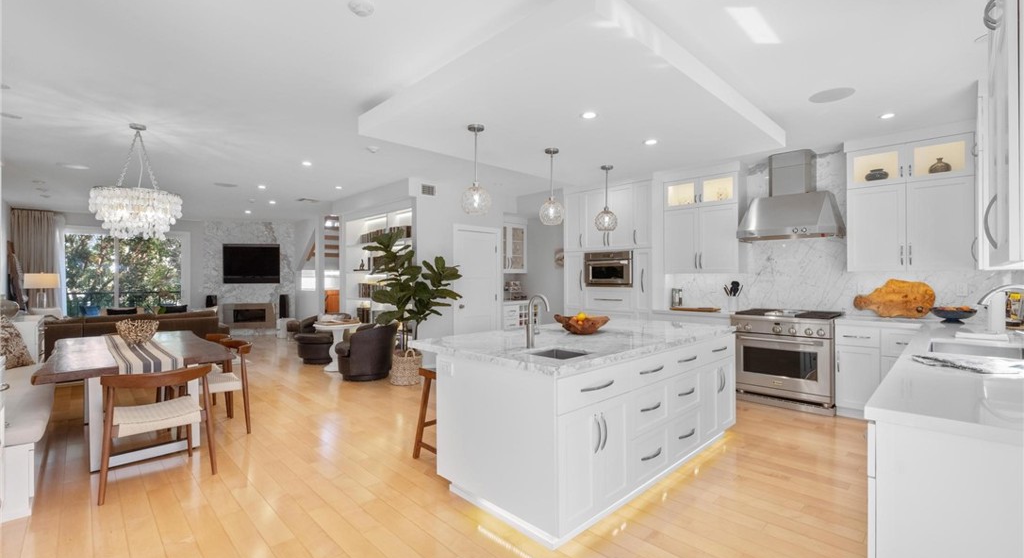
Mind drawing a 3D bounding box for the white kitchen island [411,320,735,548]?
[{"bbox_3d":[0.634,0.864,3.264,1.230,0.905,2.460,0,0,45],"label":"white kitchen island"}]

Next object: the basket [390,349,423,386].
[{"bbox_3d":[-1.345,1.104,5.450,0.390,0.430,0.390,0,0,0],"label":"basket"}]

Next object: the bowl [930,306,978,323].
[{"bbox_3d":[3.893,0.321,3.750,0.275,0.120,0.275,0,0,-44],"label":"bowl"}]

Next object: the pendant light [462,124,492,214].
[{"bbox_3d":[-0.278,-0.842,3.280,0.230,0.700,0.230,0,0,0],"label":"pendant light"}]

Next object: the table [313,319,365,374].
[{"bbox_3d":[-2.563,0.995,6.300,0.750,0.660,0.750,0,0,45],"label":"table"}]

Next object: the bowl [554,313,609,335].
[{"bbox_3d":[0.528,0.330,3.220,0.410,0.150,0.370,0,0,0],"label":"bowl"}]

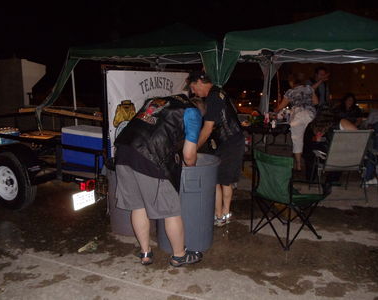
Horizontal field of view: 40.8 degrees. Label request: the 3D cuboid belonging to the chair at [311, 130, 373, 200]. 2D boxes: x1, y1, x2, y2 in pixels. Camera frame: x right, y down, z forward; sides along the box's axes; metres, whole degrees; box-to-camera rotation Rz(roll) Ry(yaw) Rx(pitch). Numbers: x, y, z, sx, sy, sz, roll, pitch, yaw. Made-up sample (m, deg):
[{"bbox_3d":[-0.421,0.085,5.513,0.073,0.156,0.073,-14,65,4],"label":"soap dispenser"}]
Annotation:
[{"bbox_3d":[1.925,0.144,6.565,0.580,0.930,0.680,-1,10,-6],"label":"chair"}]

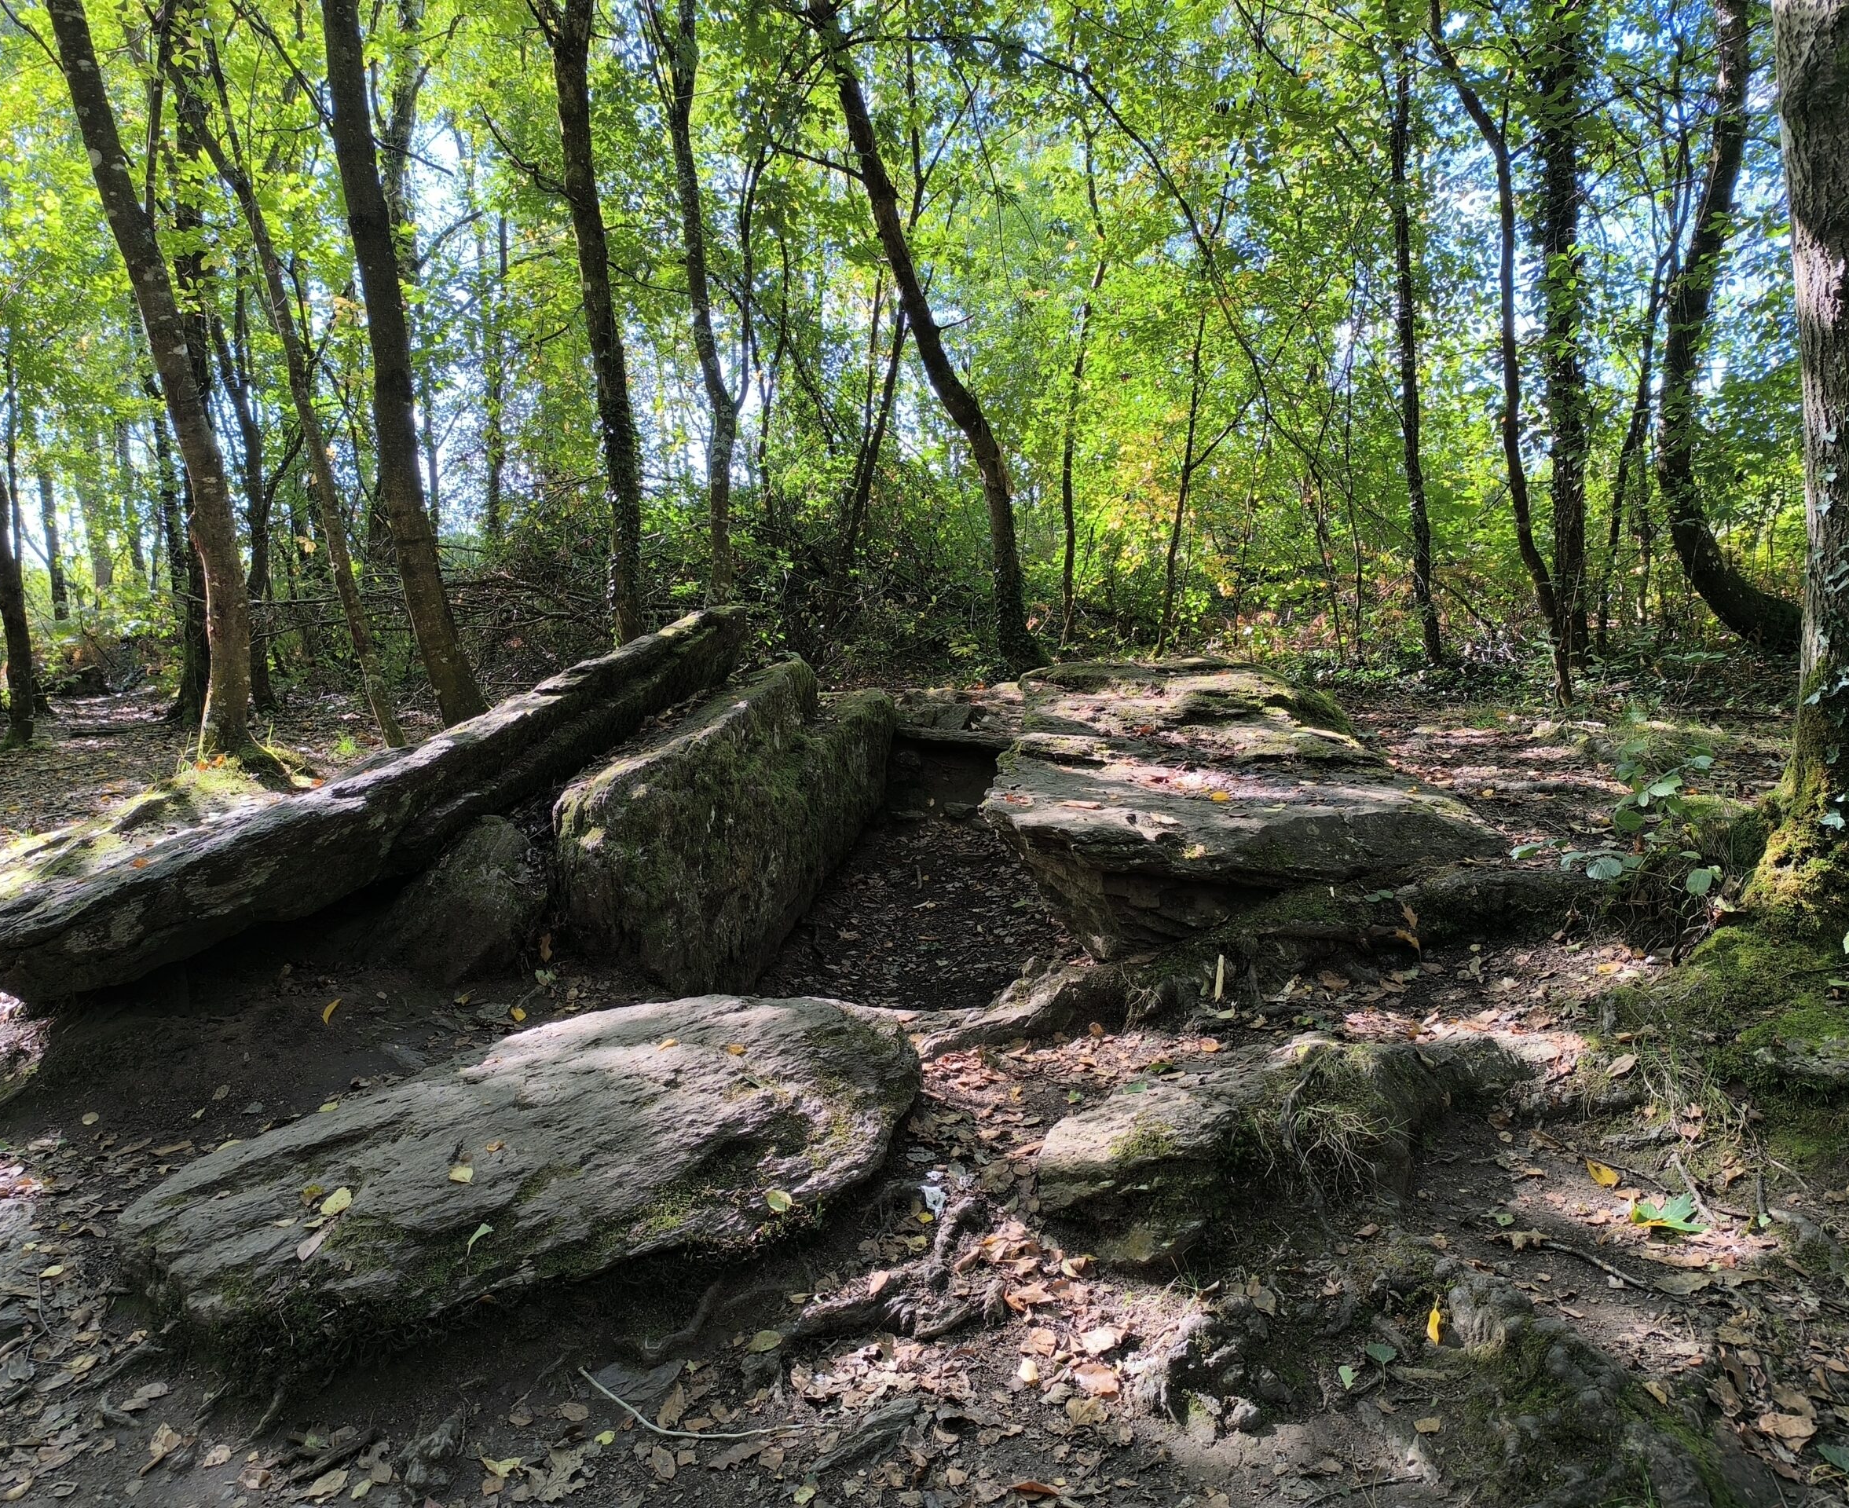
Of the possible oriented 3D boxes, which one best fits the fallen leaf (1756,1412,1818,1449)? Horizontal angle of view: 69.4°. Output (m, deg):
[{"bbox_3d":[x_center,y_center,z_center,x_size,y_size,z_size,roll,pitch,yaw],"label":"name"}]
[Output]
[{"bbox_3d":[1.482,1.164,2.300,0.095,0.020,0.070,2,6,20],"label":"fallen leaf"}]

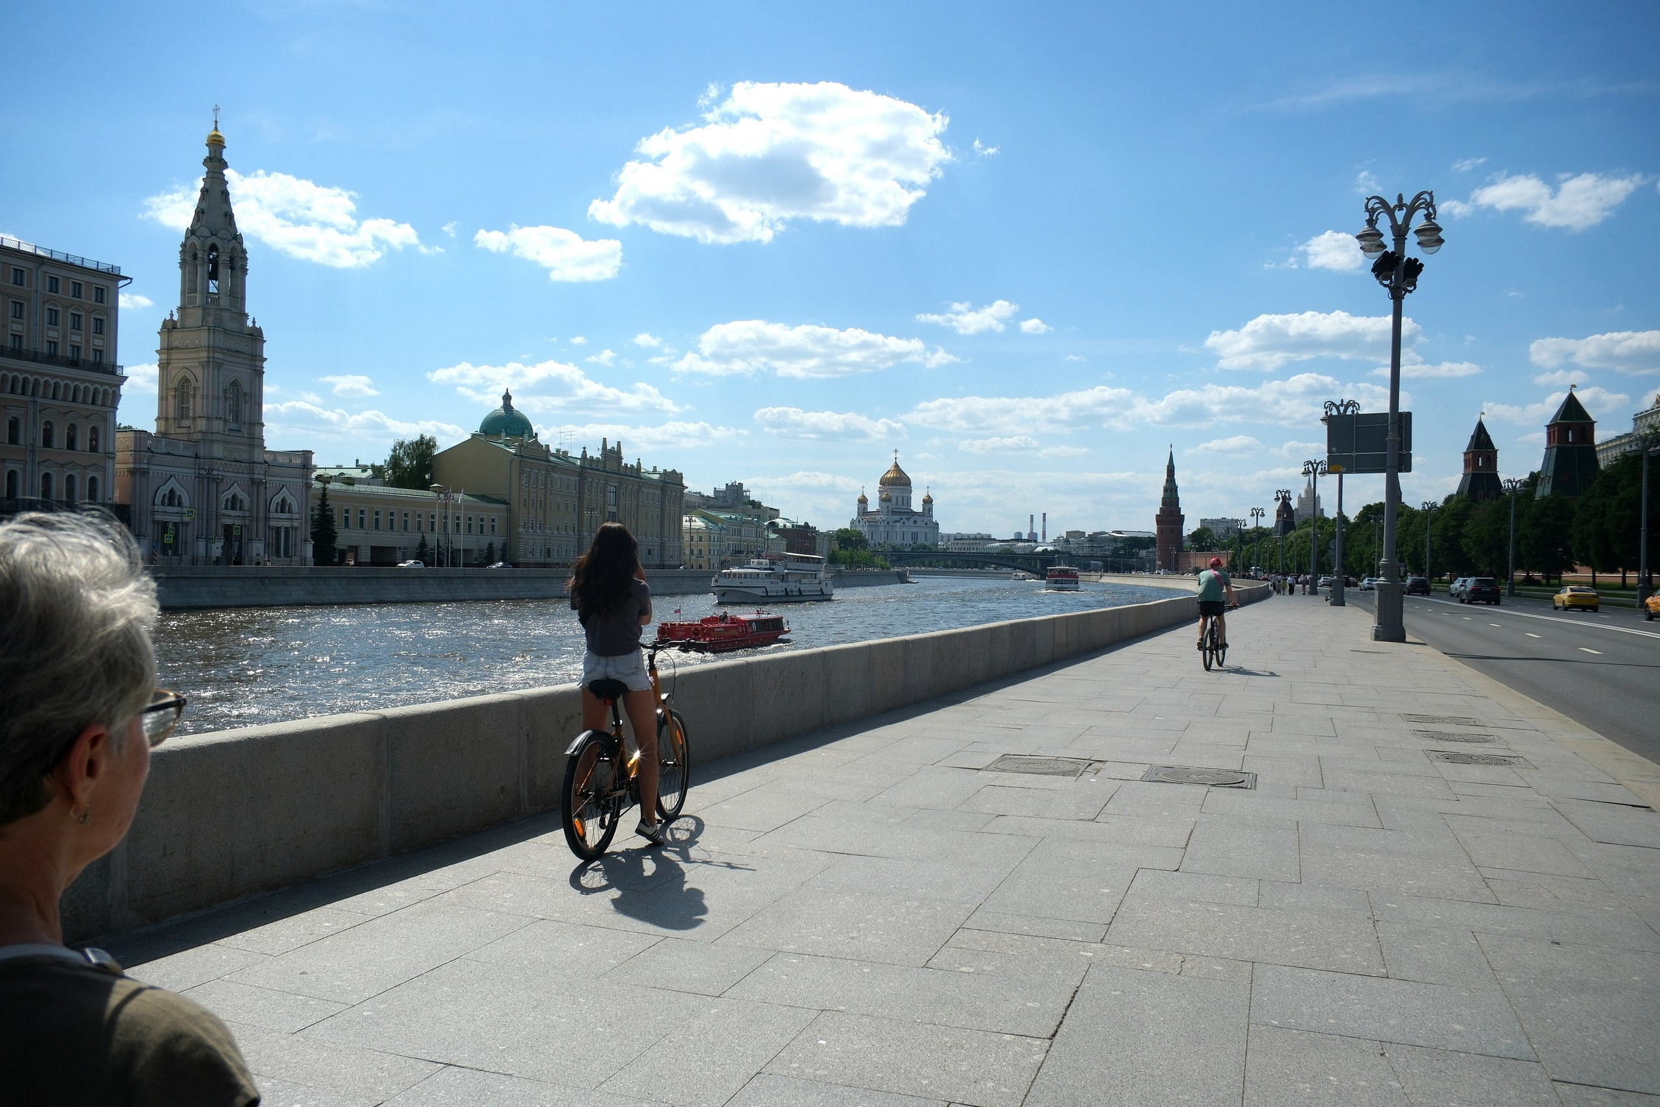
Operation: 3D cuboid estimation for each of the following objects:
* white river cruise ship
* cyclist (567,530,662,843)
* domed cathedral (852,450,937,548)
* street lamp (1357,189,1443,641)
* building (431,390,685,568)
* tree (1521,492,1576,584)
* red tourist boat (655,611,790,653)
[{"bbox_3d":[-9.812,3.735,198.042,6.800,7.600,35.000,1,-1,25],"label":"white river cruise ship"},{"bbox_3d":[-1.202,0.713,6.942,0.520,1.770,0.440,1,-1,12],"label":"cyclist"},{"bbox_3d":[61.723,-42.643,1160.731,71.000,103.000,71.000,1,-1,-27],"label":"domed cathedral"},{"bbox_3d":[14.507,-3.501,31.962,2.000,11.440,1.900,1,-1,24],"label":"street lamp"},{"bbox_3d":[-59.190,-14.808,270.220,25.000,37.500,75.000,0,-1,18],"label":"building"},{"bbox_3d":[85.625,-1.591,148.061,6.300,11.100,6.300,1,-1,17],"label":"tree"},{"bbox_3d":[-7.300,5.214,87.347,3.700,2.600,15.800,0,-1,18],"label":"red tourist boat"}]

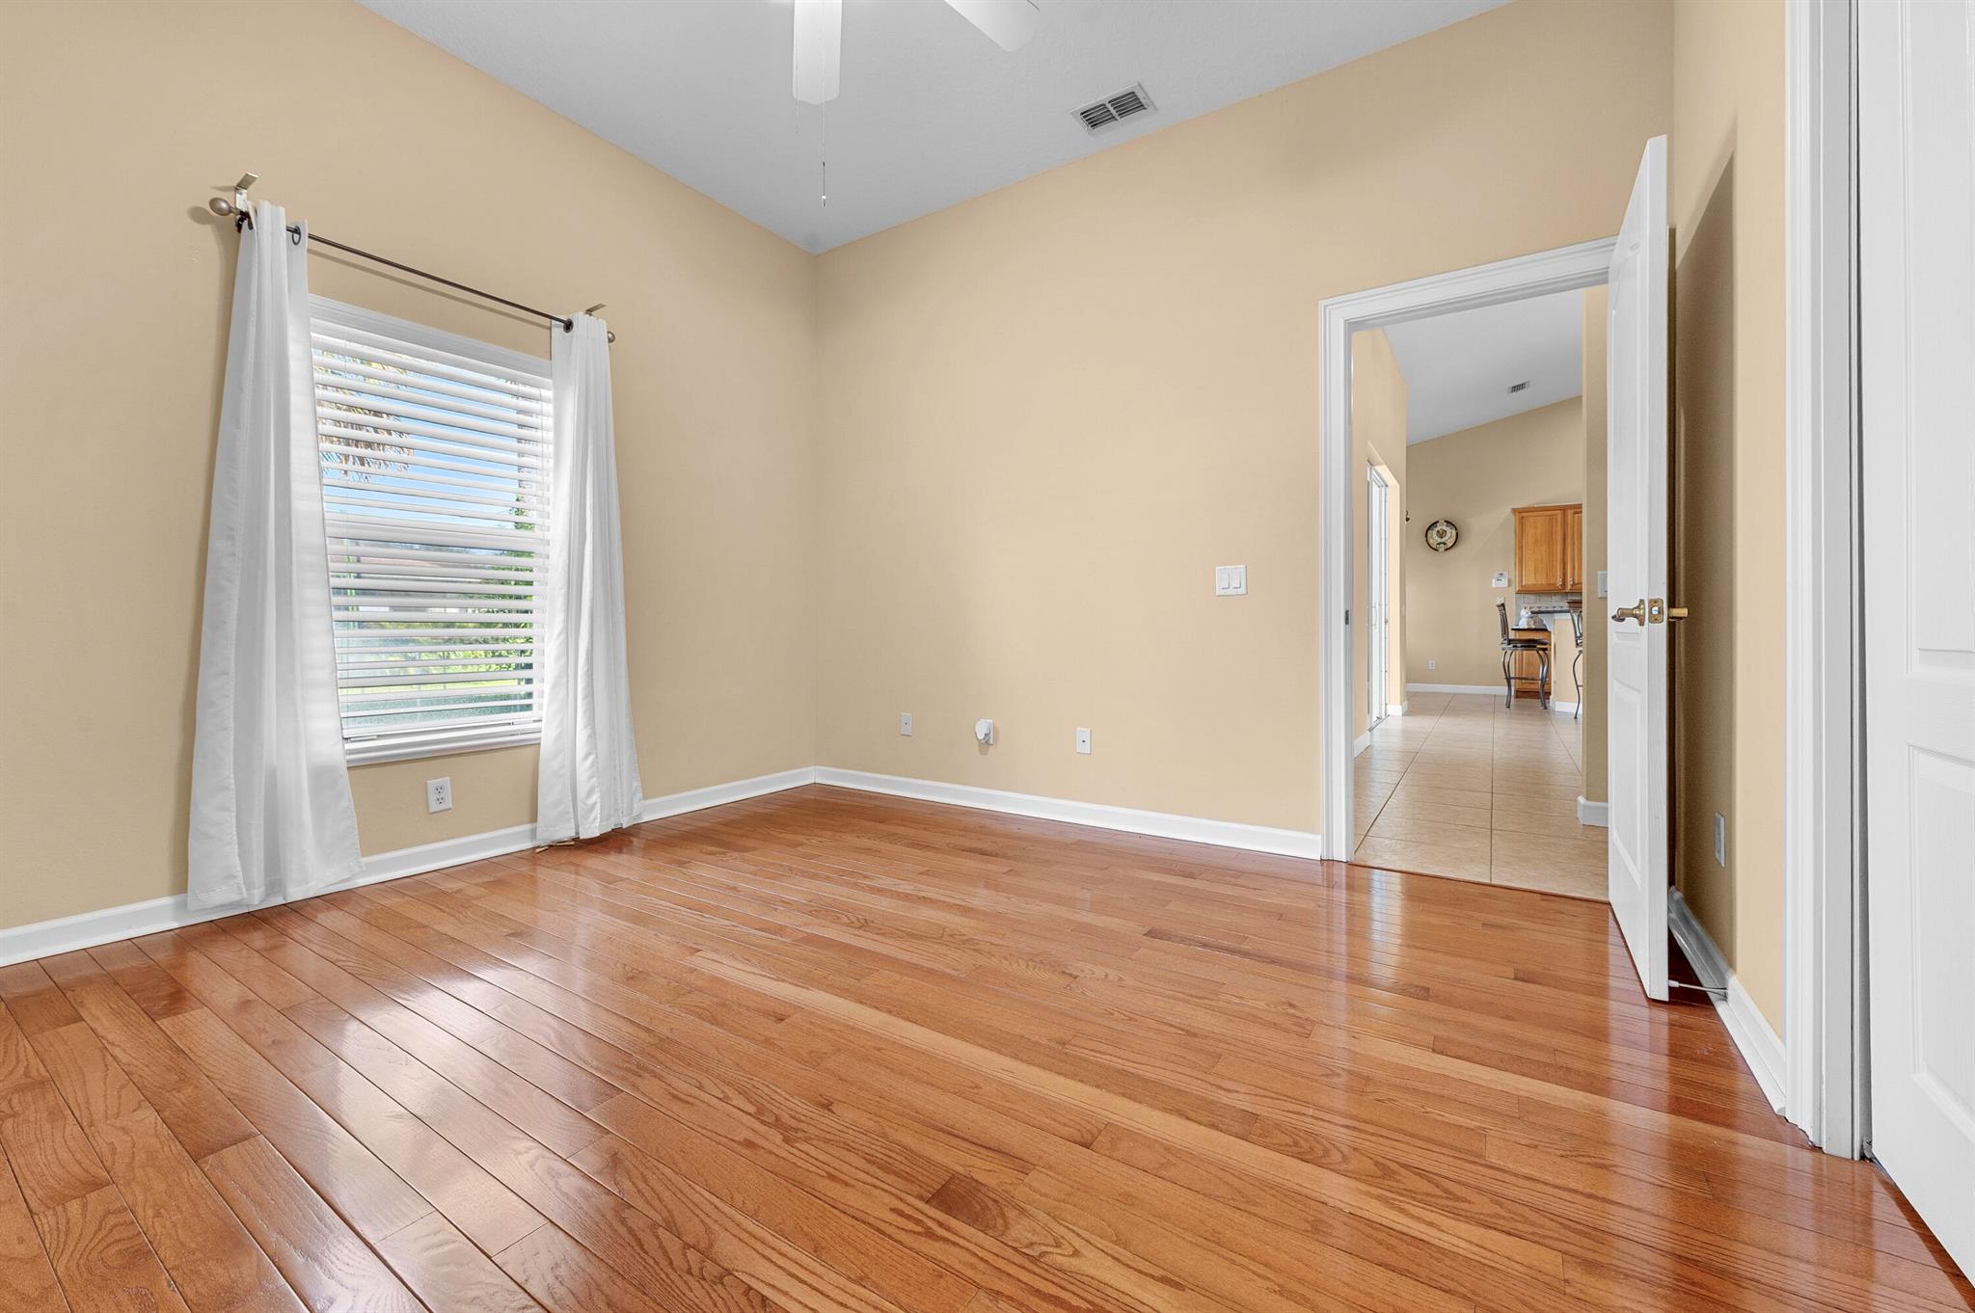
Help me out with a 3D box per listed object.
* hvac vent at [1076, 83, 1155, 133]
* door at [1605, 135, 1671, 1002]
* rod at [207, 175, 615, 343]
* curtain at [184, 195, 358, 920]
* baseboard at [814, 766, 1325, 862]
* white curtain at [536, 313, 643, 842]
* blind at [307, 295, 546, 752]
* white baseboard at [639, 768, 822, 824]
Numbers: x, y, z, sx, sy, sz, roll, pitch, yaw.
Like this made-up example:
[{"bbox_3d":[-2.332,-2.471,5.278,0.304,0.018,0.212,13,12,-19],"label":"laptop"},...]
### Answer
[{"bbox_3d":[0.533,-2.247,3.181,0.305,0.020,0.200,1,1,33],"label":"hvac vent"},{"bbox_3d":[1.794,-0.219,2.125,0.038,2.030,0.760,1,1,33],"label":"door"},{"bbox_3d":[-1.962,-1.388,2.784,0.110,0.140,1.250,1,1,33],"label":"rod"},{"bbox_3d":[-2.195,-0.329,2.397,0.140,2.110,0.420,1,1,33],"label":"curtain"},{"bbox_3d":[0.153,0.708,3.671,2.710,0.094,0.018,1,1,33],"label":"baseboard"},{"bbox_3d":[-1.646,-0.340,3.245,0.140,2.130,0.450,1,1,33],"label":"white curtain"},{"bbox_3d":[-2.023,-0.424,2.828,0.080,1.550,0.920,1,1,33],"label":"blind"},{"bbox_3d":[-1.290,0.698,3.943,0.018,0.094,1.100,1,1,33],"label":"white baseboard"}]

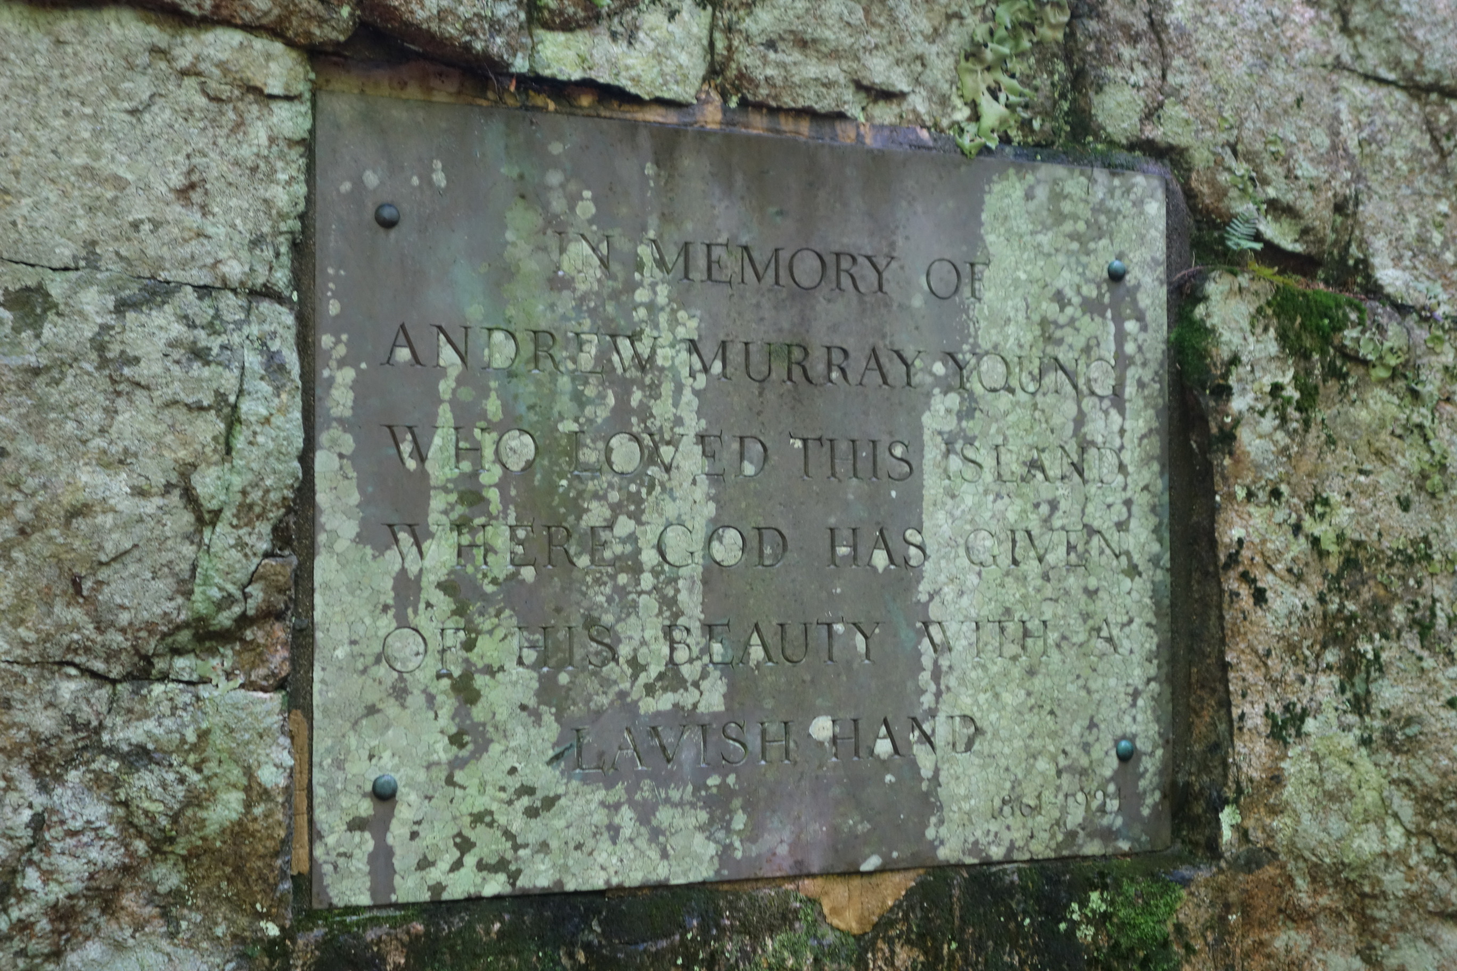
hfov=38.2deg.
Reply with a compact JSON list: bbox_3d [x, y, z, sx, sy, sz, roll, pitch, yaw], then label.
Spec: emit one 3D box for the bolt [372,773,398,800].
[{"bbox_3d":[-0.201,0.178,1.236,0.015,0.015,0.006,1,-3,-25],"label":"bolt"}]

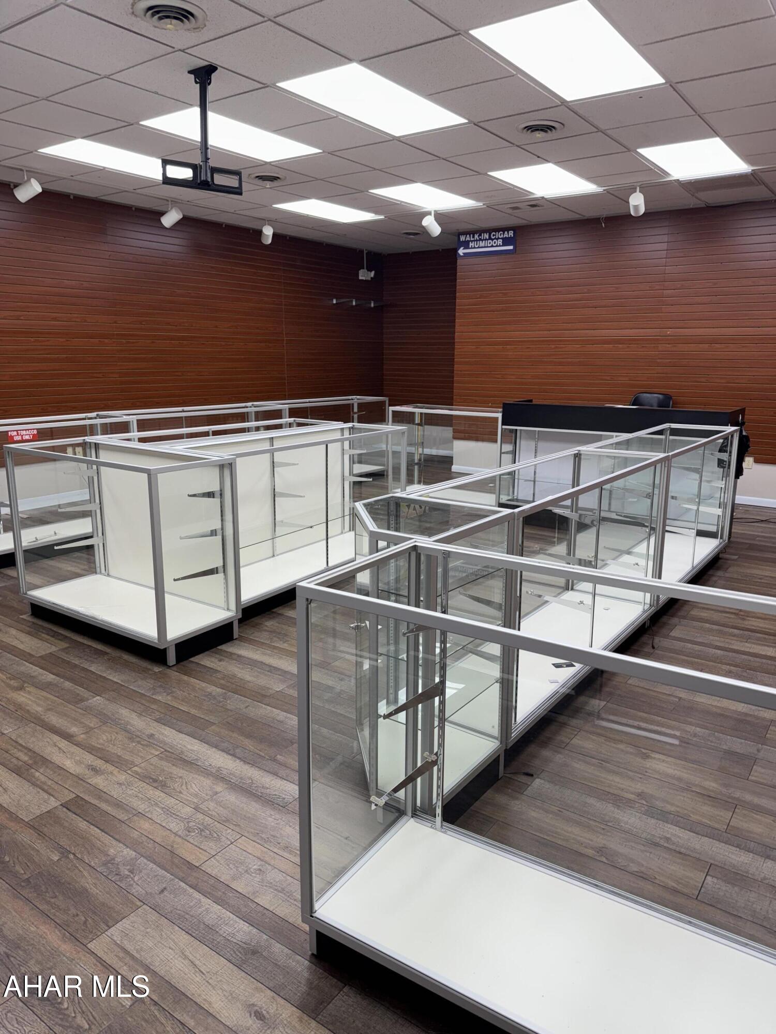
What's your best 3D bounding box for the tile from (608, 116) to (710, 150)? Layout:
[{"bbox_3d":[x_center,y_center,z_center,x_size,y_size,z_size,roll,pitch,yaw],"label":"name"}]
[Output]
[{"bbox_3d":[1.822,-2.570,4.796,0.600,0.020,0.600,10,16,35],"label":"tile"}]

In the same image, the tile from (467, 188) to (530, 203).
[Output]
[{"bbox_3d":[1.055,-3.044,6.811,0.600,0.020,0.600,10,16,35],"label":"tile"}]

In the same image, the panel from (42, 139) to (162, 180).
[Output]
[{"bbox_3d":[-2.043,-2.810,5.689,0.590,0.040,1.190,10,16,35],"label":"panel"}]

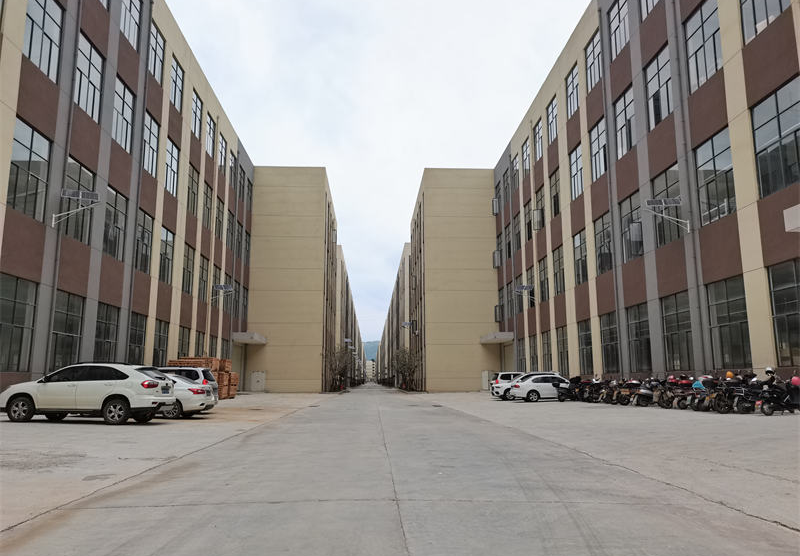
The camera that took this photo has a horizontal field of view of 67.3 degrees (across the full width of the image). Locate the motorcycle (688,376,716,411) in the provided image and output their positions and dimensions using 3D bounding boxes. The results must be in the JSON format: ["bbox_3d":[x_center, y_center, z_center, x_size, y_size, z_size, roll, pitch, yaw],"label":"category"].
[{"bbox_3d":[11.091,4.206,21.824,1.800,1.180,0.720,6,-11,-30],"label":"motorcycle"}]

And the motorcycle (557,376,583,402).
[{"bbox_3d":[9.100,6.034,32.180,1.800,1.180,0.720,6,-11,-30],"label":"motorcycle"}]

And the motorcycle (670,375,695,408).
[{"bbox_3d":[11.009,4.353,22.709,1.800,1.180,0.720,6,-11,-30],"label":"motorcycle"}]

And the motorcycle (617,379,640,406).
[{"bbox_3d":[10.509,5.140,27.121,1.800,1.180,0.720,6,-11,-30],"label":"motorcycle"}]

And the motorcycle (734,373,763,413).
[{"bbox_3d":[11.456,3.773,19.479,1.800,1.180,0.720,6,-11,-30],"label":"motorcycle"}]

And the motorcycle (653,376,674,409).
[{"bbox_3d":[10.804,4.517,23.585,1.800,1.180,0.720,6,-11,-30],"label":"motorcycle"}]

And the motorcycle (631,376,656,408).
[{"bbox_3d":[10.614,4.827,25.351,1.800,1.180,0.720,6,-11,-30],"label":"motorcycle"}]

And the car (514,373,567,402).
[{"bbox_3d":[8.811,6.372,34.578,4.500,1.460,1.770,0,-10,-3],"label":"car"}]

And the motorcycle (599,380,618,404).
[{"bbox_3d":[10.310,5.391,28.592,1.800,1.180,0.720,6,-11,-30],"label":"motorcycle"}]

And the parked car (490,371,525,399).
[{"bbox_3d":[8.017,6.920,38.529,4.500,1.700,1.820,0,-10,-3],"label":"parked car"}]

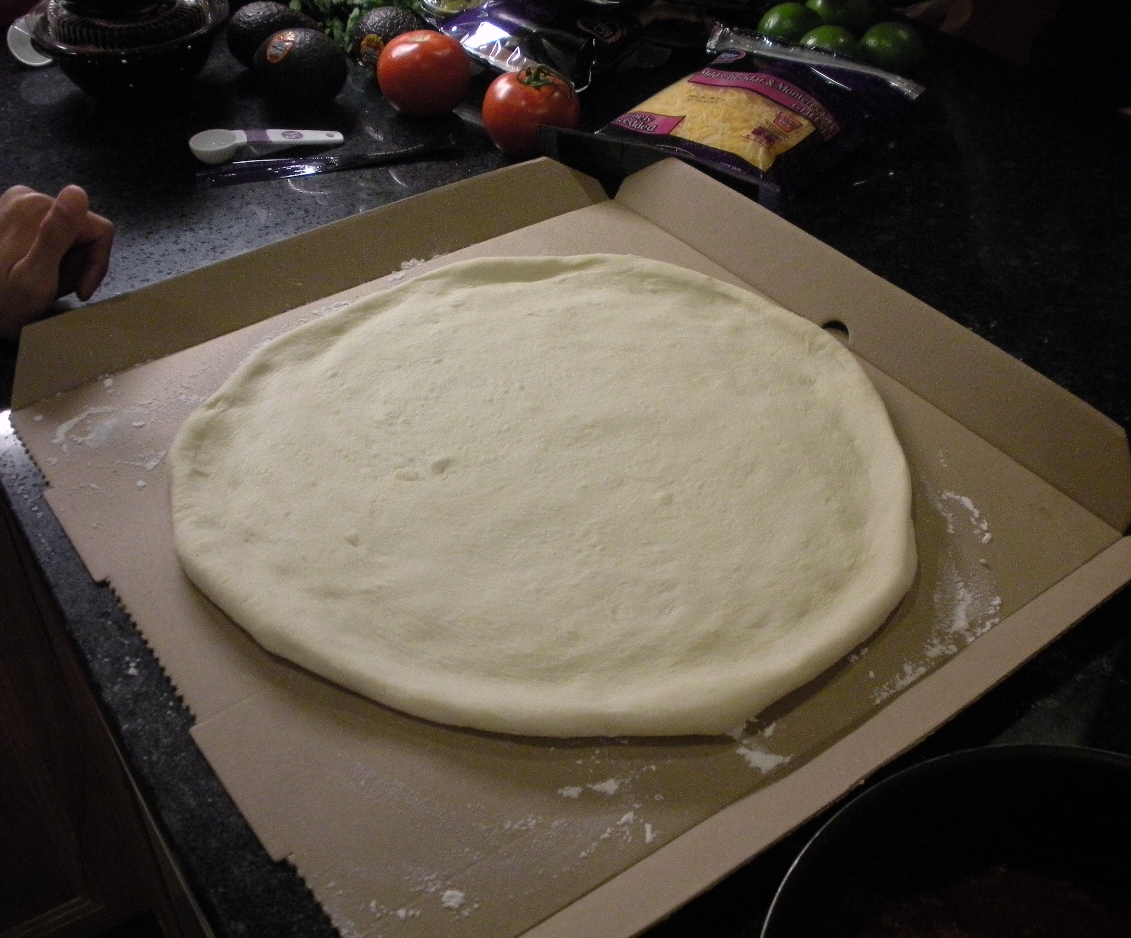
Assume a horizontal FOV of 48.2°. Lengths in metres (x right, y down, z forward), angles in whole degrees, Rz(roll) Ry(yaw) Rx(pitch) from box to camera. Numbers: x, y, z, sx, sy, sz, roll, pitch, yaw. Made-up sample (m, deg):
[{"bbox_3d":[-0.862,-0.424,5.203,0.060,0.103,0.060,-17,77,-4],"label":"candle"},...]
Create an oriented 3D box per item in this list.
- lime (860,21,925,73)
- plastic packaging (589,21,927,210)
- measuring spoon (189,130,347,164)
[{"bbox_3d":[0.259,-0.329,1.000,0.050,0.046,0.050,1,41,0],"label":"lime"},{"bbox_3d":[0.137,-0.265,0.930,0.177,0.038,0.205,25,46,25],"label":"plastic packaging"},{"bbox_3d":[-0.211,-0.230,0.896,0.107,0.021,0.033,-13,43,-16],"label":"measuring spoon"}]

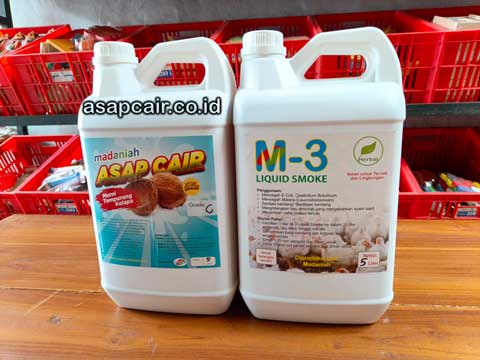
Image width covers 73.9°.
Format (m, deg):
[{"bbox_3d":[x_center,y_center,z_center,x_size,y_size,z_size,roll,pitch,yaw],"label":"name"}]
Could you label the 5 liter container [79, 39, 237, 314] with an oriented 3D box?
[{"bbox_3d":[-0.097,-0.004,0.417,0.179,0.329,0.122,0,13,12],"label":"5 liter container"}]

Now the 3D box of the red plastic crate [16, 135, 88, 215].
[{"bbox_3d":[-0.731,0.009,1.656,0.412,0.262,0.545,0,34,7],"label":"red plastic crate"}]

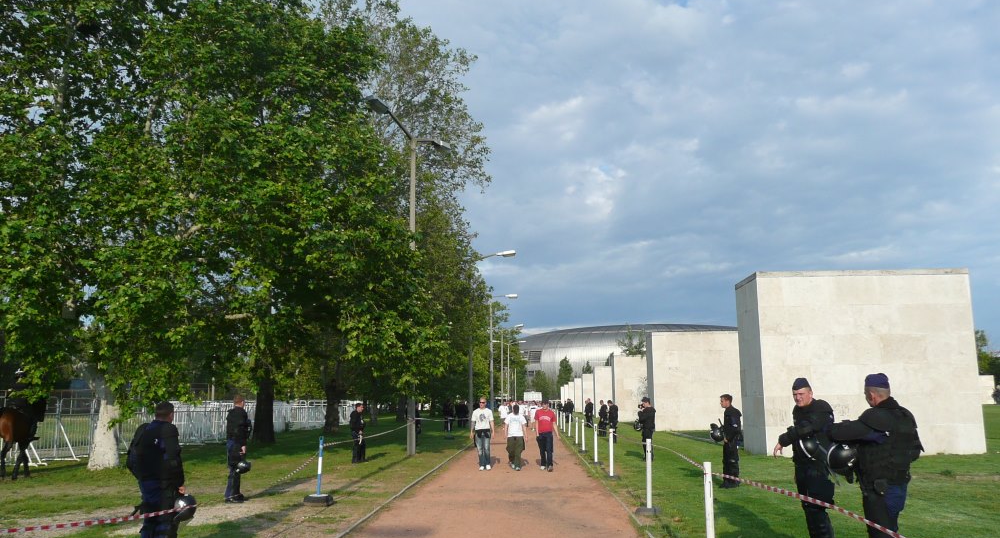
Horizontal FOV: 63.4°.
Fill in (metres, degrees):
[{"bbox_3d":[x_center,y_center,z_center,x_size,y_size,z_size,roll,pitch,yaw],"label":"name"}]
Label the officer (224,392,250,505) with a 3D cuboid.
[{"bbox_3d":[-4.482,3.043,13.837,0.460,1.790,0.540,8,-13,-41],"label":"officer"}]

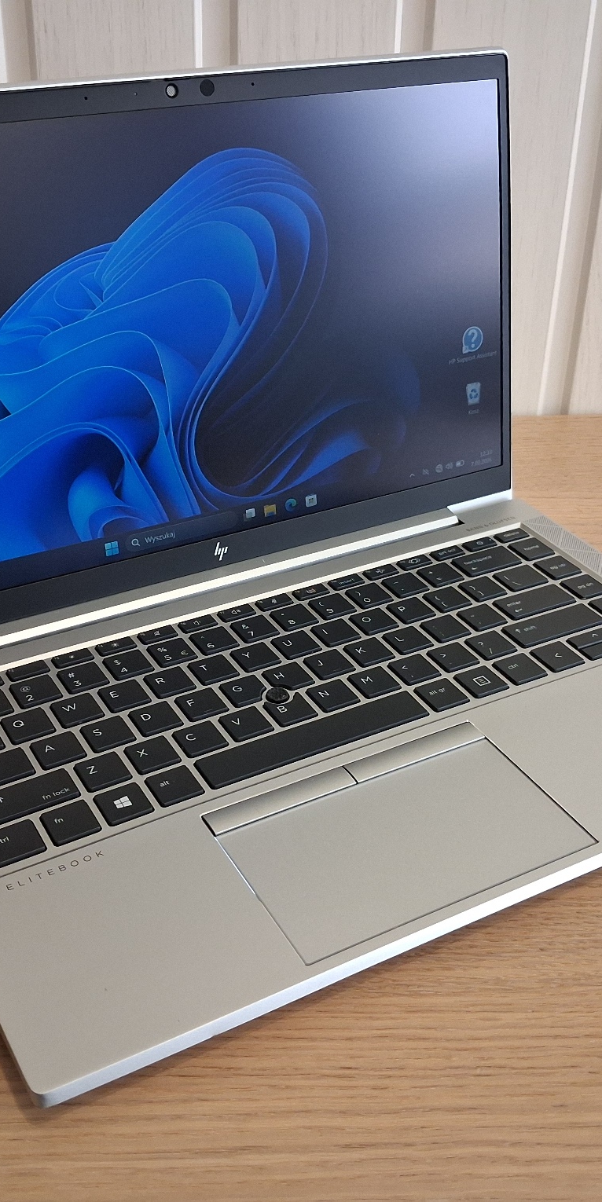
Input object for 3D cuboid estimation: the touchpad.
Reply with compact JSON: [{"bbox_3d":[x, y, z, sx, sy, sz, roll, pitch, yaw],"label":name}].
[{"bbox_3d":[0.035,0.079,0.411,0.110,0.003,0.062,-16,36,-25],"label":"touchpad"}]

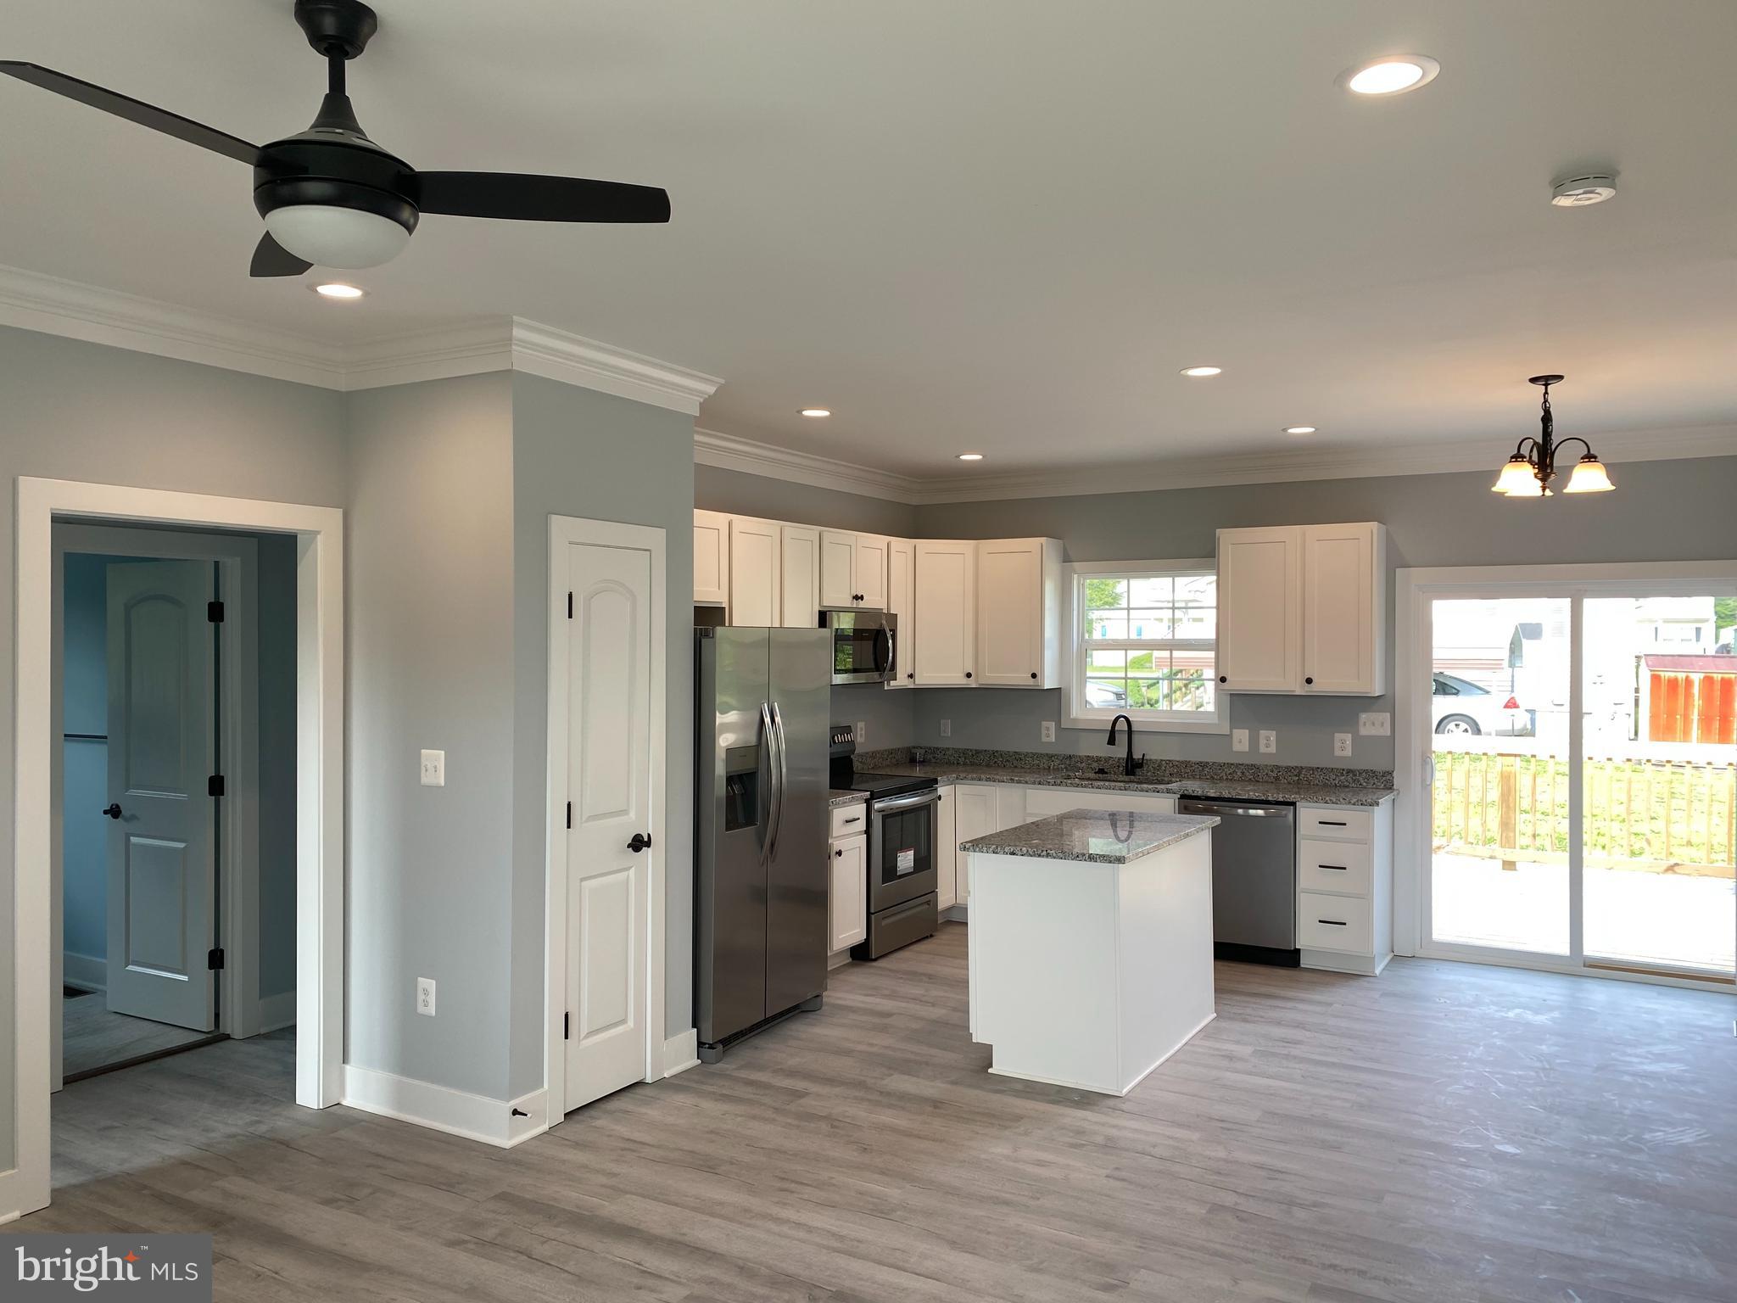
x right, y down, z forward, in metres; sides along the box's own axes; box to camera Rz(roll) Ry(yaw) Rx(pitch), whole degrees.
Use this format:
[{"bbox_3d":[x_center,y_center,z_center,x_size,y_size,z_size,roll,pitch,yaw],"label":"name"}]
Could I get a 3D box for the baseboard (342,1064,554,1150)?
[{"bbox_3d":[-1.519,1.585,4.646,0.853,0.142,0.195,0,0,30],"label":"baseboard"}]

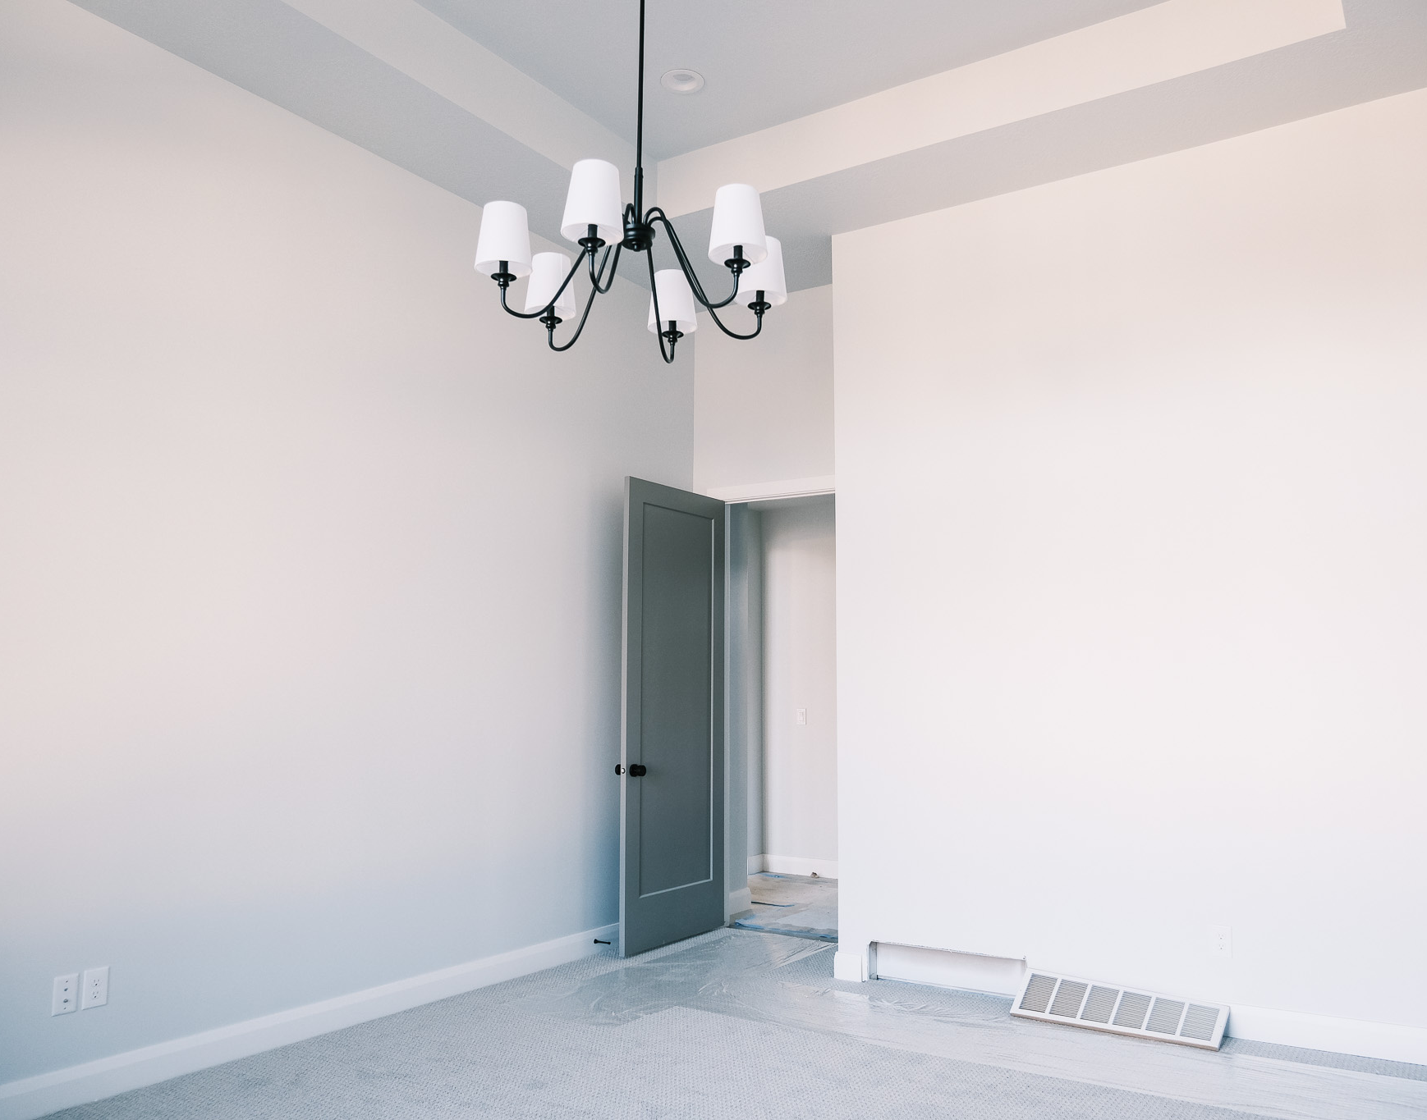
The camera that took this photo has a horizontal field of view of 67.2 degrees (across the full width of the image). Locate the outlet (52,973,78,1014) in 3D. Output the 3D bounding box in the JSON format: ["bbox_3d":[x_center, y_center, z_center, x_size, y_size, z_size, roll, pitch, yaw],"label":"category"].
[{"bbox_3d":[-2.026,1.362,3.364,0.010,0.115,0.074,-4,-9,33],"label":"outlet"}]

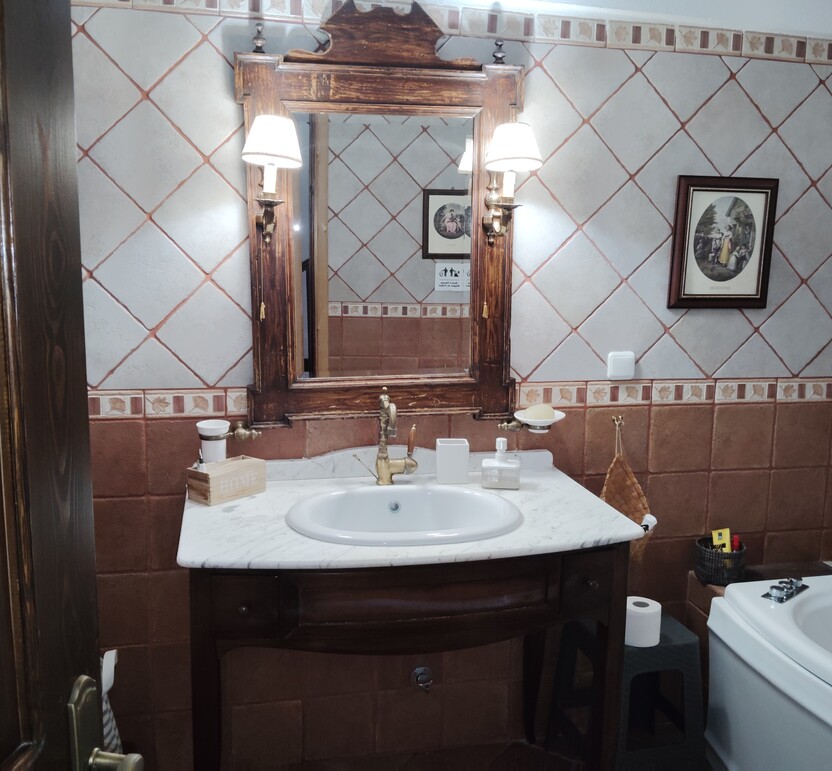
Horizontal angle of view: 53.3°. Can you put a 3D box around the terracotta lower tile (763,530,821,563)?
[{"bbox_3d":[1.174,0.504,2.592,0.198,0.105,0.011,-1,8,-12],"label":"terracotta lower tile"}]

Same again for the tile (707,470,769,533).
[{"bbox_3d":[0.987,0.355,2.541,0.200,0.198,0.010,-1,9,-12],"label":"tile"}]

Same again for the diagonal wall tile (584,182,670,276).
[{"bbox_3d":[0.595,-0.436,2.324,0.200,0.200,0.010,-45,15,-2],"label":"diagonal wall tile"}]

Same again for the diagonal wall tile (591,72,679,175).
[{"bbox_3d":[0.601,-0.718,2.279,0.200,0.200,0.010,-45,15,-2],"label":"diagonal wall tile"}]

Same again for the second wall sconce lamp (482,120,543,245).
[{"bbox_3d":[0.232,-0.499,2.098,0.143,0.290,0.205,-1,9,-12],"label":"second wall sconce lamp"}]

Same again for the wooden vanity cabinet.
[{"bbox_3d":[-0.042,0.725,2.056,0.958,0.814,0.590,-1,9,-12],"label":"wooden vanity cabinet"}]

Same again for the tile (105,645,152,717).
[{"bbox_3d":[-0.802,0.784,2.192,0.198,0.198,0.011,-1,8,-12],"label":"tile"}]

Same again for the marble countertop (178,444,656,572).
[{"bbox_3d":[-0.035,0.259,1.940,1.000,0.114,0.610,-1,8,-12],"label":"marble countertop"}]

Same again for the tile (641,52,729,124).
[{"bbox_3d":[0.744,-0.863,2.292,0.198,0.198,0.011,45,-3,-15],"label":"tile"}]

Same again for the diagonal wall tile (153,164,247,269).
[{"bbox_3d":[-0.518,-0.417,2.077,0.198,0.198,0.011,45,-3,-15],"label":"diagonal wall tile"}]

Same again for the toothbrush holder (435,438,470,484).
[{"bbox_3d":[0.097,0.203,2.208,0.079,0.105,0.069,0,9,-4],"label":"toothbrush holder"}]

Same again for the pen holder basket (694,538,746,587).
[{"bbox_3d":[0.914,0.532,2.492,0.150,0.107,0.150,-1,9,-12],"label":"pen holder basket"}]

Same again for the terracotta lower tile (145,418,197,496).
[{"bbox_3d":[-0.606,0.181,2.187,0.200,0.200,0.012,-1,9,-12],"label":"terracotta lower tile"}]

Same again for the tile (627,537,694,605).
[{"bbox_3d":[0.752,0.553,2.481,0.205,0.203,0.014,-1,8,-12],"label":"tile"}]

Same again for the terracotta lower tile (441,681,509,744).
[{"bbox_3d":[0.172,0.944,2.409,0.197,0.195,0.014,-1,8,-12],"label":"terracotta lower tile"}]

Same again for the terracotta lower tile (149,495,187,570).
[{"bbox_3d":[-0.603,0.386,2.198,0.200,0.200,0.010,-1,9,-12],"label":"terracotta lower tile"}]

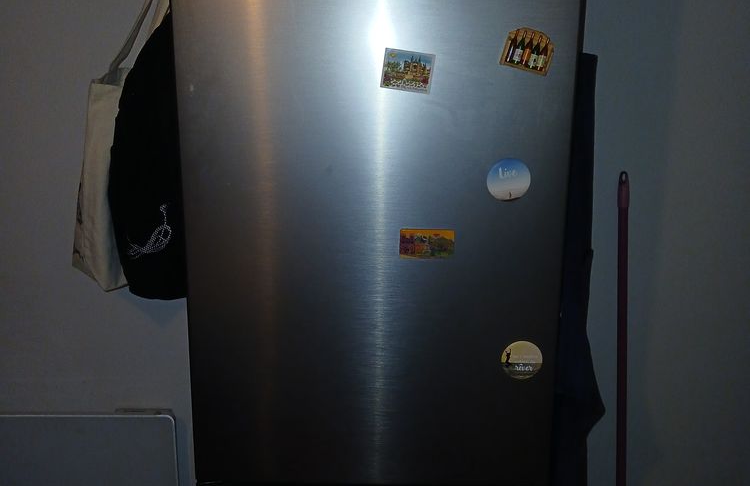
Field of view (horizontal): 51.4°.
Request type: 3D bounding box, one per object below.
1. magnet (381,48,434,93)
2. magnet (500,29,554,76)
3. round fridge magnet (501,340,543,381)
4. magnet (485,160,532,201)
[{"bbox_3d":[0.045,-0.234,1.065,0.069,0.053,0.005,8,14,-1],"label":"magnet"},{"bbox_3d":[0.209,-0.260,1.054,0.066,0.054,0.006,15,14,-2],"label":"magnet"},{"bbox_3d":[0.220,0.176,1.163,0.061,0.061,0.006,1,14,1],"label":"round fridge magnet"},{"bbox_3d":[0.189,-0.088,1.098,0.061,0.061,0.006,-4,14,2],"label":"magnet"}]

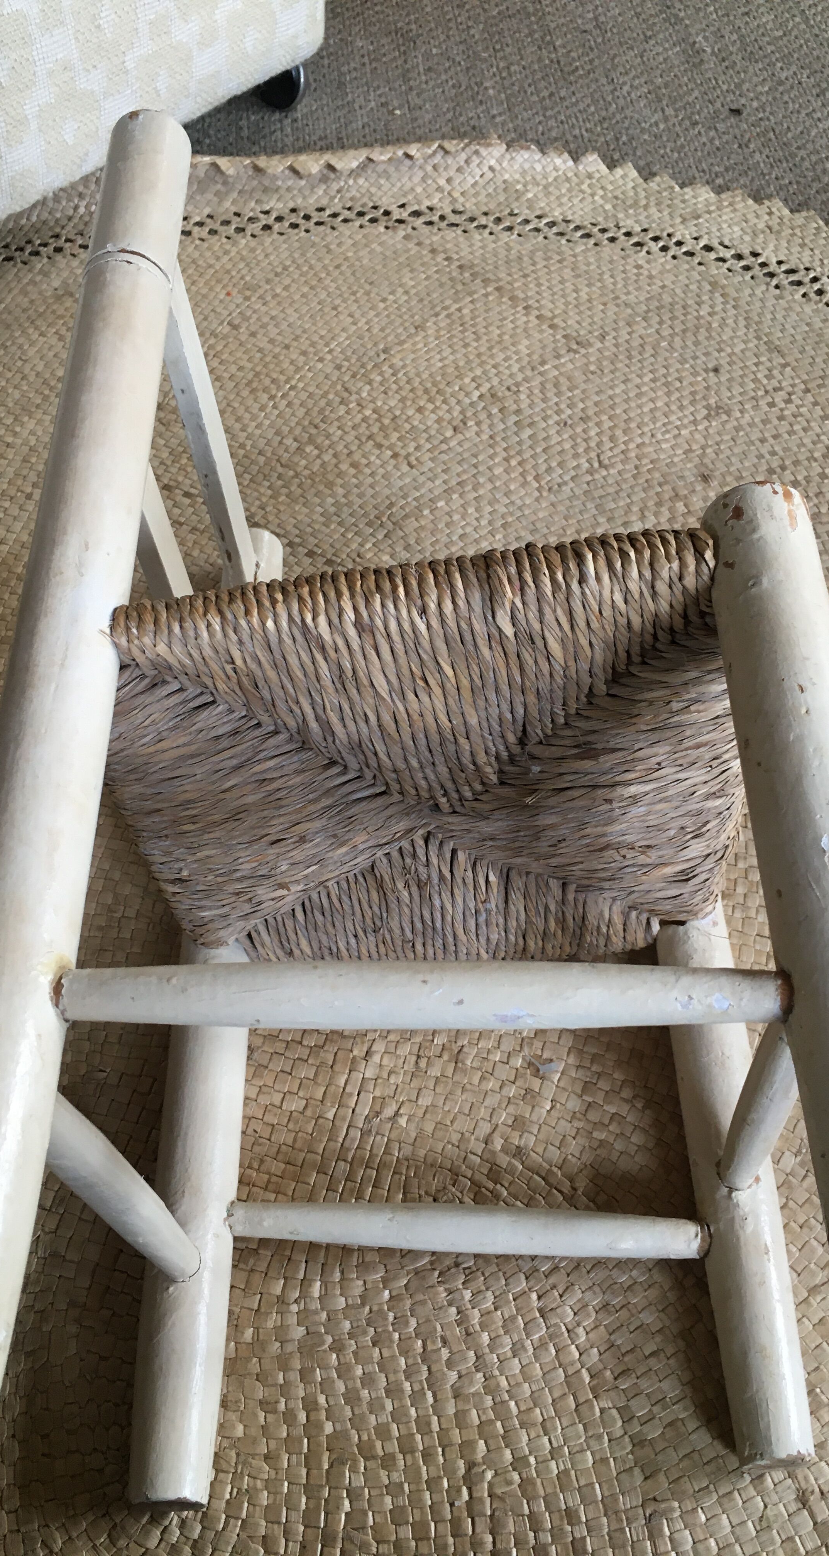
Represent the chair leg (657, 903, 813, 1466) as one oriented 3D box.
[{"bbox_3d":[0.149,0.171,0.623,0.038,0.038,0.278,-3,53,2],"label":"chair leg"}]

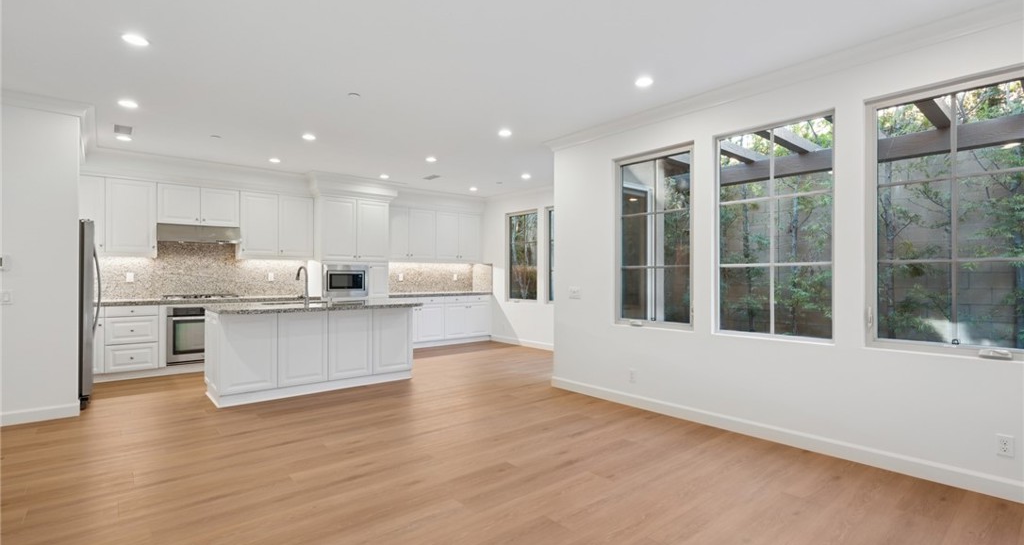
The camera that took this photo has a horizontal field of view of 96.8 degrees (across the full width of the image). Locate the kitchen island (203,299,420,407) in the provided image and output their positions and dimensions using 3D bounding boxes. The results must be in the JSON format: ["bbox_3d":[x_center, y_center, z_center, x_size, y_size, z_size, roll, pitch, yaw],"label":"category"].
[{"bbox_3d":[-2.192,0.815,5.176,2.080,0.905,0.900,0,-1,-39],"label":"kitchen island"}]

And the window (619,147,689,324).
[{"bbox_3d":[1.287,-0.299,4.175,0.090,1.600,0.820,0,-1,-41],"label":"window"}]

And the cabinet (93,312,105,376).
[{"bbox_3d":[-4.974,0.772,5.267,0.420,0.770,0.610,1,-1,-40],"label":"cabinet"}]

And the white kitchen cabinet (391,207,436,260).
[{"bbox_3d":[-1.861,-0.654,8.021,0.980,0.910,0.330,0,-1,-39],"label":"white kitchen cabinet"}]

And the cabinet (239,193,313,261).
[{"bbox_3d":[-3.518,-0.657,6.757,0.980,0.950,0.350,1,-1,-40],"label":"cabinet"}]

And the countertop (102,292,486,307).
[{"bbox_3d":[-2.857,0.388,7.029,5.800,0.045,0.645,0,-1,-39],"label":"countertop"}]

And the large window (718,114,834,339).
[{"bbox_3d":[2.001,-0.314,3.515,0.120,1.640,0.870,1,-1,-40],"label":"large window"}]

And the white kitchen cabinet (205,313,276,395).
[{"bbox_3d":[-2.724,0.775,4.603,0.490,0.770,0.650,0,-1,-39],"label":"white kitchen cabinet"}]

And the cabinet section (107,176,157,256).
[{"bbox_3d":[-4.822,-0.665,5.780,0.486,0.950,0.340,0,-1,-38],"label":"cabinet section"}]

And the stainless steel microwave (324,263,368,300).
[{"bbox_3d":[-2.656,0.138,7.091,0.695,0.490,0.430,1,-1,-40],"label":"stainless steel microwave"}]

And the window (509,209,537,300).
[{"bbox_3d":[0.189,-0.285,8.245,0.120,1.630,0.870,1,-1,-40],"label":"window"}]

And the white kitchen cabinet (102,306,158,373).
[{"bbox_3d":[-4.635,0.776,5.556,0.490,0.780,0.610,1,-1,-40],"label":"white kitchen cabinet"}]

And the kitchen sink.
[{"bbox_3d":[-2.492,0.480,5.244,0.720,0.220,0.440,1,-1,-40],"label":"kitchen sink"}]

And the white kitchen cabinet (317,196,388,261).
[{"bbox_3d":[-2.614,-0.637,7.291,1.050,0.940,0.640,1,-1,-40],"label":"white kitchen cabinet"}]

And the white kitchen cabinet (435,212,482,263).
[{"bbox_3d":[-1.113,-0.640,8.807,1.000,0.940,0.350,1,-1,-40],"label":"white kitchen cabinet"}]

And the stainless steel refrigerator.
[{"bbox_3d":[-4.406,0.382,4.293,0.760,1.745,0.910,0,-1,-40],"label":"stainless steel refrigerator"}]

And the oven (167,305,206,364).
[{"bbox_3d":[-4.112,0.784,6.009,0.760,0.720,0.600,0,-1,-39],"label":"oven"}]

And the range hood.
[{"bbox_3d":[-4.201,-0.500,6.105,0.910,0.230,0.450,0,-1,-39],"label":"range hood"}]

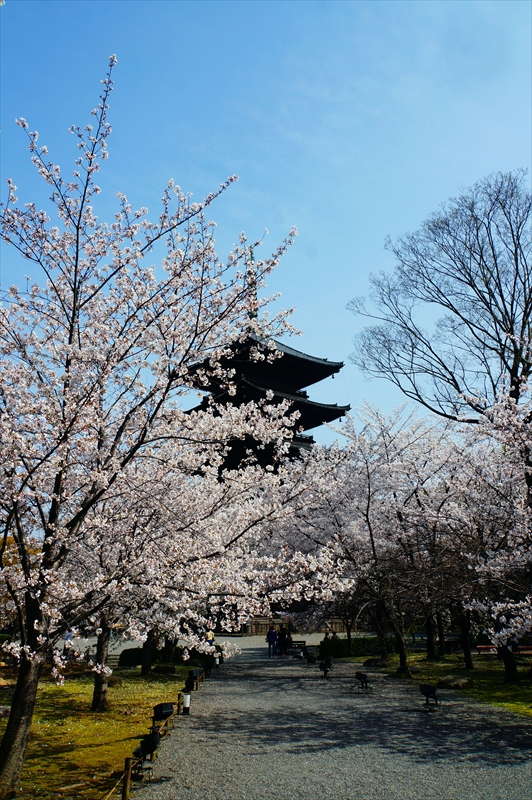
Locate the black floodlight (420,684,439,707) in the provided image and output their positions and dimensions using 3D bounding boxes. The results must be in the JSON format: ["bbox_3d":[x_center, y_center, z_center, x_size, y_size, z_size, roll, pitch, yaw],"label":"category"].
[{"bbox_3d":[3.250,5.895,12.347,0.360,0.460,0.380,6,-21,-19],"label":"black floodlight"}]

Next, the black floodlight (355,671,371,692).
[{"bbox_3d":[2.483,7.251,16.028,0.370,0.480,0.400,6,-21,-19],"label":"black floodlight"}]

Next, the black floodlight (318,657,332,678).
[{"bbox_3d":[1.951,8.806,20.437,0.400,0.580,0.420,6,-21,-19],"label":"black floodlight"}]

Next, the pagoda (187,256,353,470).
[{"bbox_3d":[-1.537,2.505,84.243,19.300,54.800,19.300,15,-25,-37],"label":"pagoda"}]

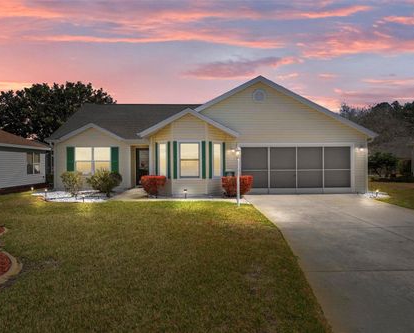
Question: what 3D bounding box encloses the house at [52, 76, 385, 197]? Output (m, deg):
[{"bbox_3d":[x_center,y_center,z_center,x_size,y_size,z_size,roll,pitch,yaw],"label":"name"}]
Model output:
[{"bbox_3d":[-0.450,-1.520,20.900,15.800,5.450,13.400,0,1,0],"label":"house"}]

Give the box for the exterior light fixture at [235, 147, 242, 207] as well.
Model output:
[{"bbox_3d":[1.040,0.330,10.900,0.210,1.980,0.210,0,1,0],"label":"exterior light fixture"}]

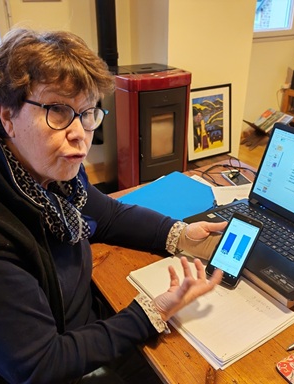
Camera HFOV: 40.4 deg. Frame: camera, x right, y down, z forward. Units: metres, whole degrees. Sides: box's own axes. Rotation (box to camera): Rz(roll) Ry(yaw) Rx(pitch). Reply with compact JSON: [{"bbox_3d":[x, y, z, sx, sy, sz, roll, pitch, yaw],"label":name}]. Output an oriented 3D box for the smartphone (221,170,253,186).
[{"bbox_3d":[0.318,-0.038,1.381,0.069,0.009,0.138,-7,29,-13],"label":"smartphone"}]

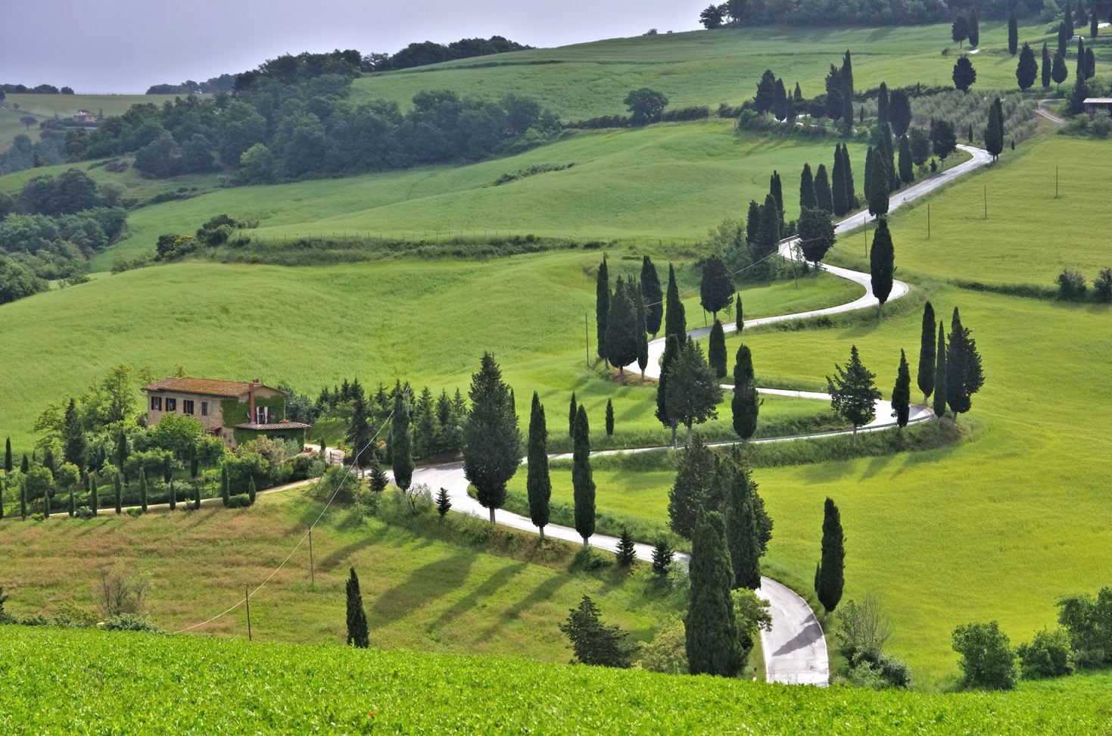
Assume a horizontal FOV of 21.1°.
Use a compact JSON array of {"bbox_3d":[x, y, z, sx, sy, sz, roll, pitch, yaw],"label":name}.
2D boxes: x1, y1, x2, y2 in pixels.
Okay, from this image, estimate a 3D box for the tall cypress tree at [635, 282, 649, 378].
[{"bbox_3d":[11.538,-4.883,400.000,1.690,13.020,1.690,0,4,0],"label":"tall cypress tree"}]

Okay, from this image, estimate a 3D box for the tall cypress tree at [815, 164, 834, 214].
[{"bbox_3d":[54.960,-36.280,612.000,4.090,11.030,4.090,0,4,0],"label":"tall cypress tree"}]

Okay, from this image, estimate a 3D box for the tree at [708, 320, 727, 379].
[{"bbox_3d":[21.080,-2.320,390.000,2.610,7.820,2.610,0,4,0],"label":"tree"}]

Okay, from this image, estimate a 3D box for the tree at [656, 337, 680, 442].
[{"bbox_3d":[13.748,2.594,357.000,3.530,12.870,3.530,0,4,0],"label":"tree"}]

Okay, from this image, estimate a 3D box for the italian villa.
[{"bbox_3d":[-39.800,5.260,360.000,7.800,8.000,22.500,-4,6,-43],"label":"italian villa"}]

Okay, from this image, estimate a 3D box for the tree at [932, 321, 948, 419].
[{"bbox_3d":[46.370,0.470,361.000,1.780,12.280,1.780,0,4,0],"label":"tree"}]

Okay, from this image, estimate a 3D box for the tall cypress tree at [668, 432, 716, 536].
[{"bbox_3d":[14.360,13.210,307.000,5.980,13.380,5.500,0,4,0],"label":"tall cypress tree"}]

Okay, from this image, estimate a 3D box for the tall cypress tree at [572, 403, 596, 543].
[{"bbox_3d":[2.910,11.280,313.000,2.460,14.740,2.460,0,4,0],"label":"tall cypress tree"}]

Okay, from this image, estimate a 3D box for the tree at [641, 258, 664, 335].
[{"bbox_3d":[12.580,-9.290,390.000,2.780,10.680,2.720,0,4,0],"label":"tree"}]

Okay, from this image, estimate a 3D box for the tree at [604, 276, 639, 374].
[{"bbox_3d":[8.880,-5.610,402.000,4.790,13.320,4.410,0,4,0],"label":"tree"}]

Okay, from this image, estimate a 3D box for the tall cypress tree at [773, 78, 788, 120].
[{"bbox_3d":[61.980,-74.090,825.000,3.970,12.470,3.970,0,4,0],"label":"tall cypress tree"}]

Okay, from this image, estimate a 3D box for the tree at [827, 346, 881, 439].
[{"bbox_3d":[32.990,2.830,330.000,5.920,10.670,5.800,0,4,0],"label":"tree"}]

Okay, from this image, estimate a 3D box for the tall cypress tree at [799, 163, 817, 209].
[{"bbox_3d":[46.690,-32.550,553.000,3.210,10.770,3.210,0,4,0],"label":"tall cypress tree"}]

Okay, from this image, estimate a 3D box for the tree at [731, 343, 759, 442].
[{"bbox_3d":[22.503,2.949,356.000,3.100,11.900,3.100,0,4,0],"label":"tree"}]

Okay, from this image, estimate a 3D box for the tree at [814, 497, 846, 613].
[{"bbox_3d":[25.180,17.340,275.000,2.810,10.870,2.810,0,4,0],"label":"tree"}]

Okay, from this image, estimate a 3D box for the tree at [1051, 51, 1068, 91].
[{"bbox_3d":[144.970,-85.360,860.000,4.510,11.750,4.510,0,4,0],"label":"tree"}]

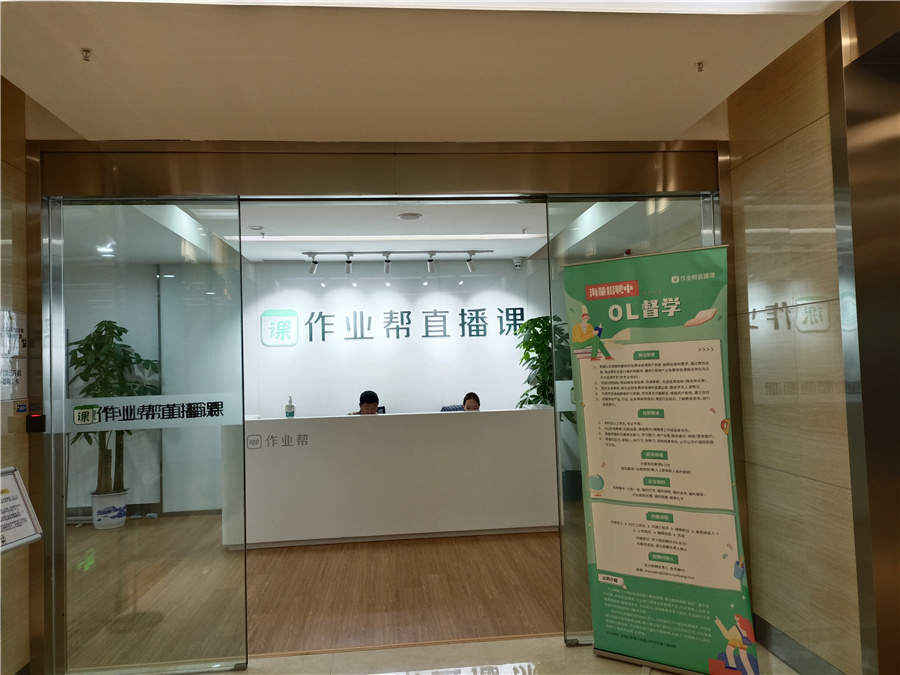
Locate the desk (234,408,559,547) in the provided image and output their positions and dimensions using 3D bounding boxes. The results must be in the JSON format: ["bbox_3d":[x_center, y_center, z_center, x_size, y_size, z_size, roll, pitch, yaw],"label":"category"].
[{"bbox_3d":[-0.510,1.259,6.104,2.997,1.108,0.700,-2,-2,-6],"label":"desk"}]

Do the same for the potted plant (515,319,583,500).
[{"bbox_3d":[1.140,0.781,7.151,0.860,2.050,0.760,-2,-2,-6],"label":"potted plant"}]

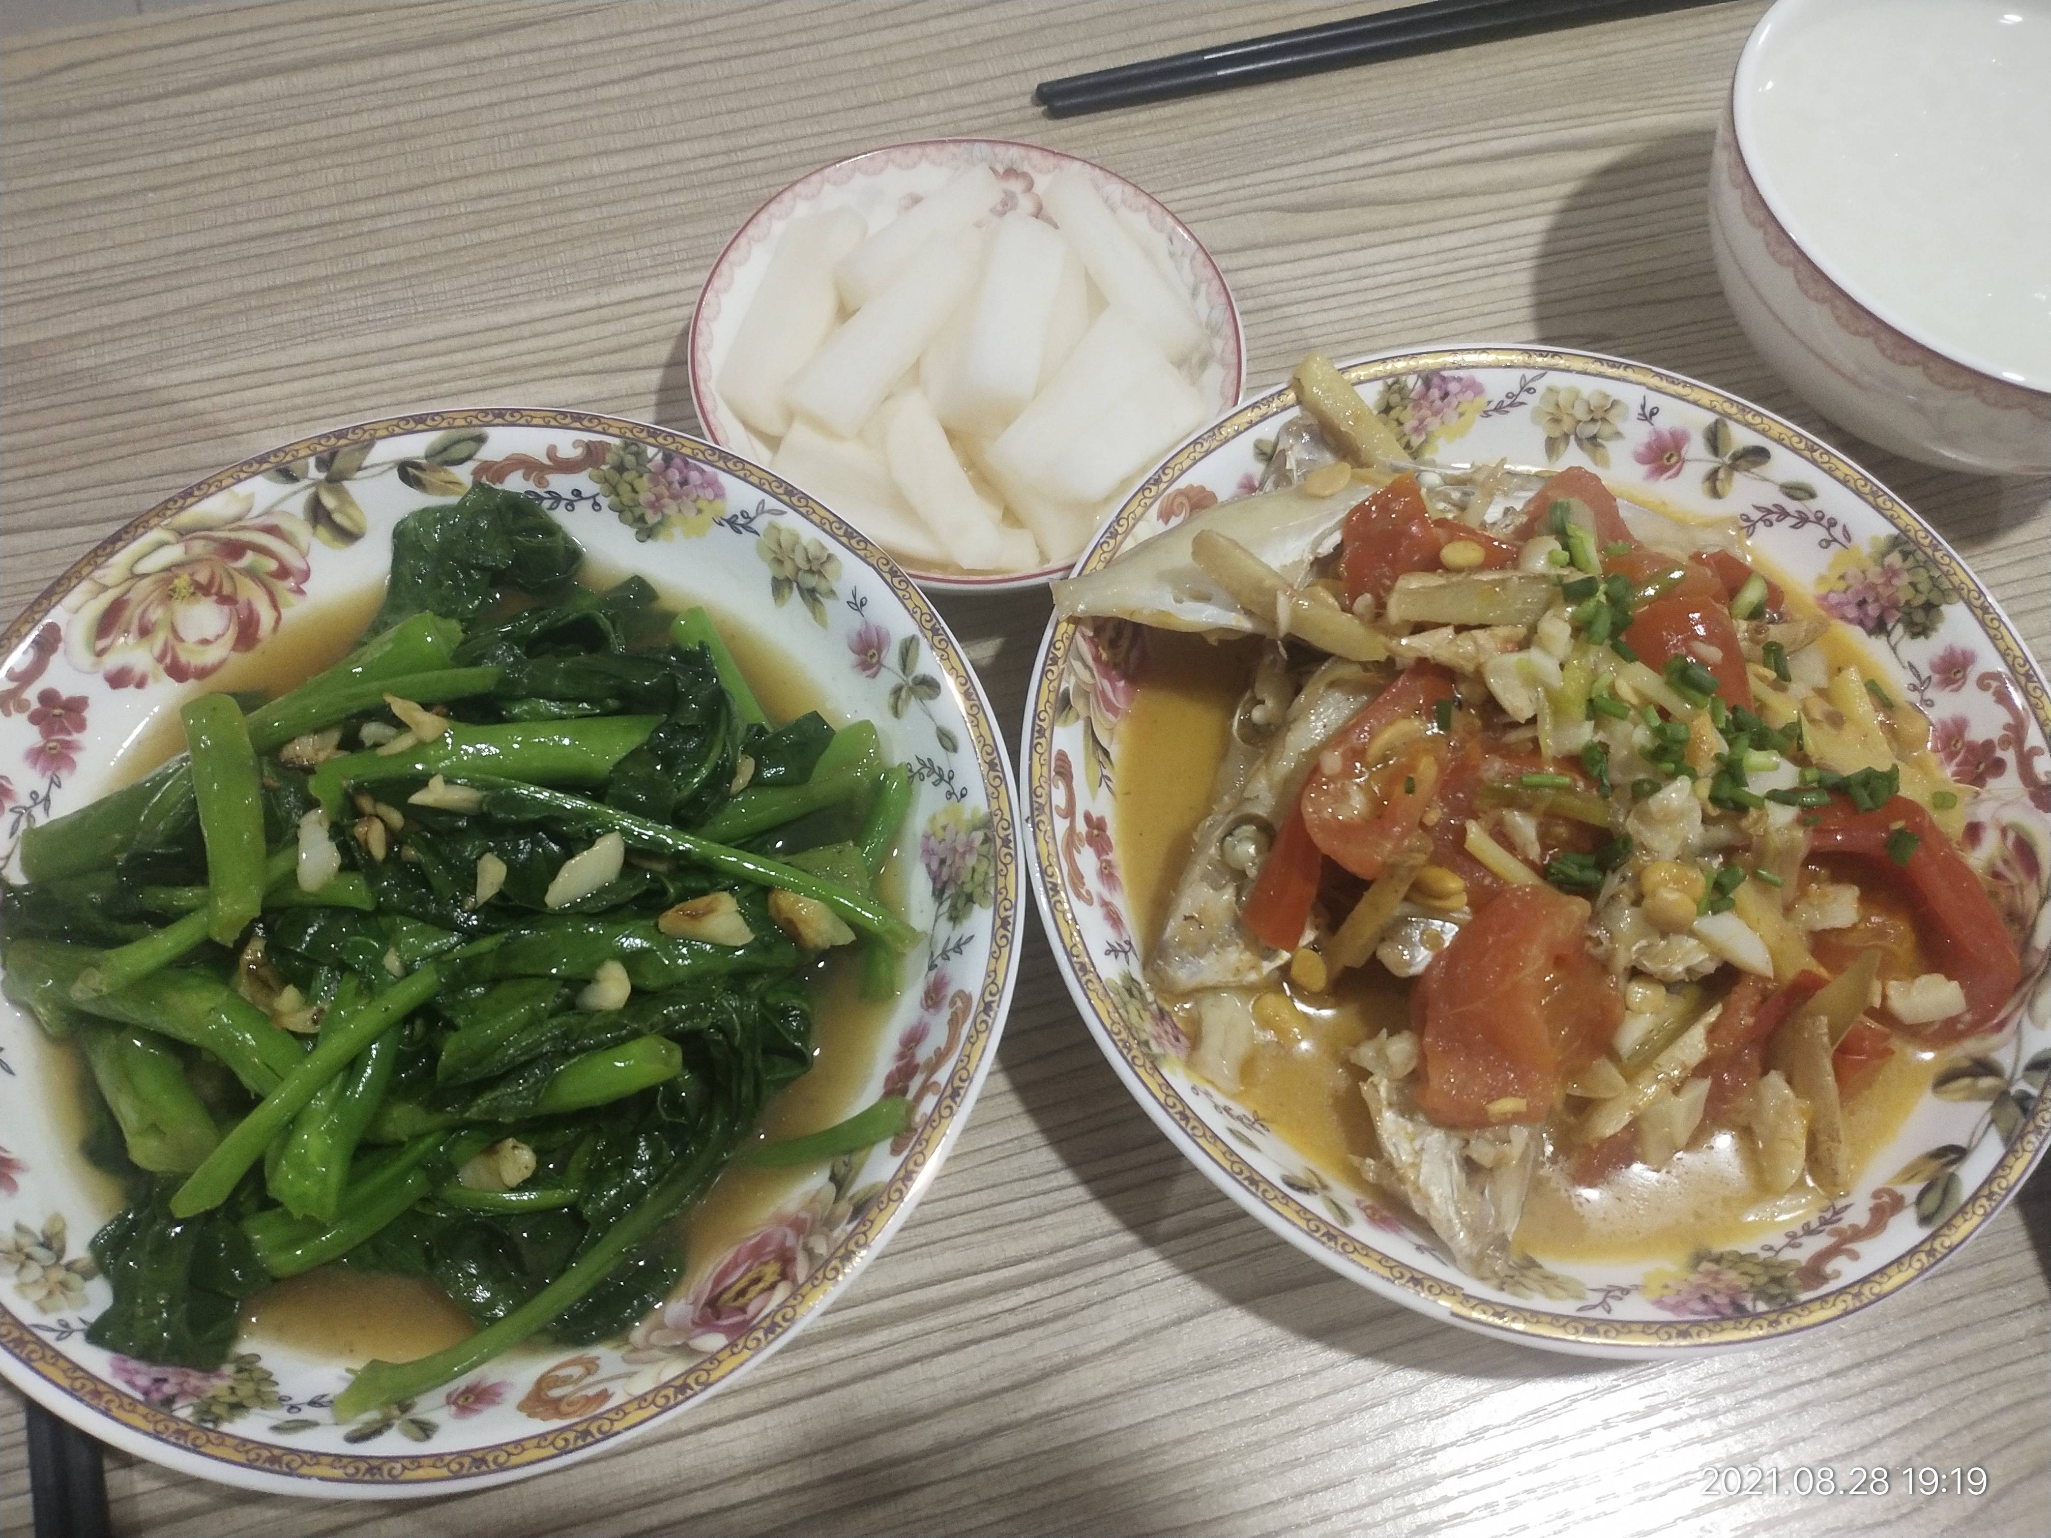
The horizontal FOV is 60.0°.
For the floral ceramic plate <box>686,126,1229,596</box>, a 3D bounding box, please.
[{"bbox_3d":[-0.012,-0.080,0.372,0.113,0.027,0.113,0,65,0],"label":"floral ceramic plate"}]

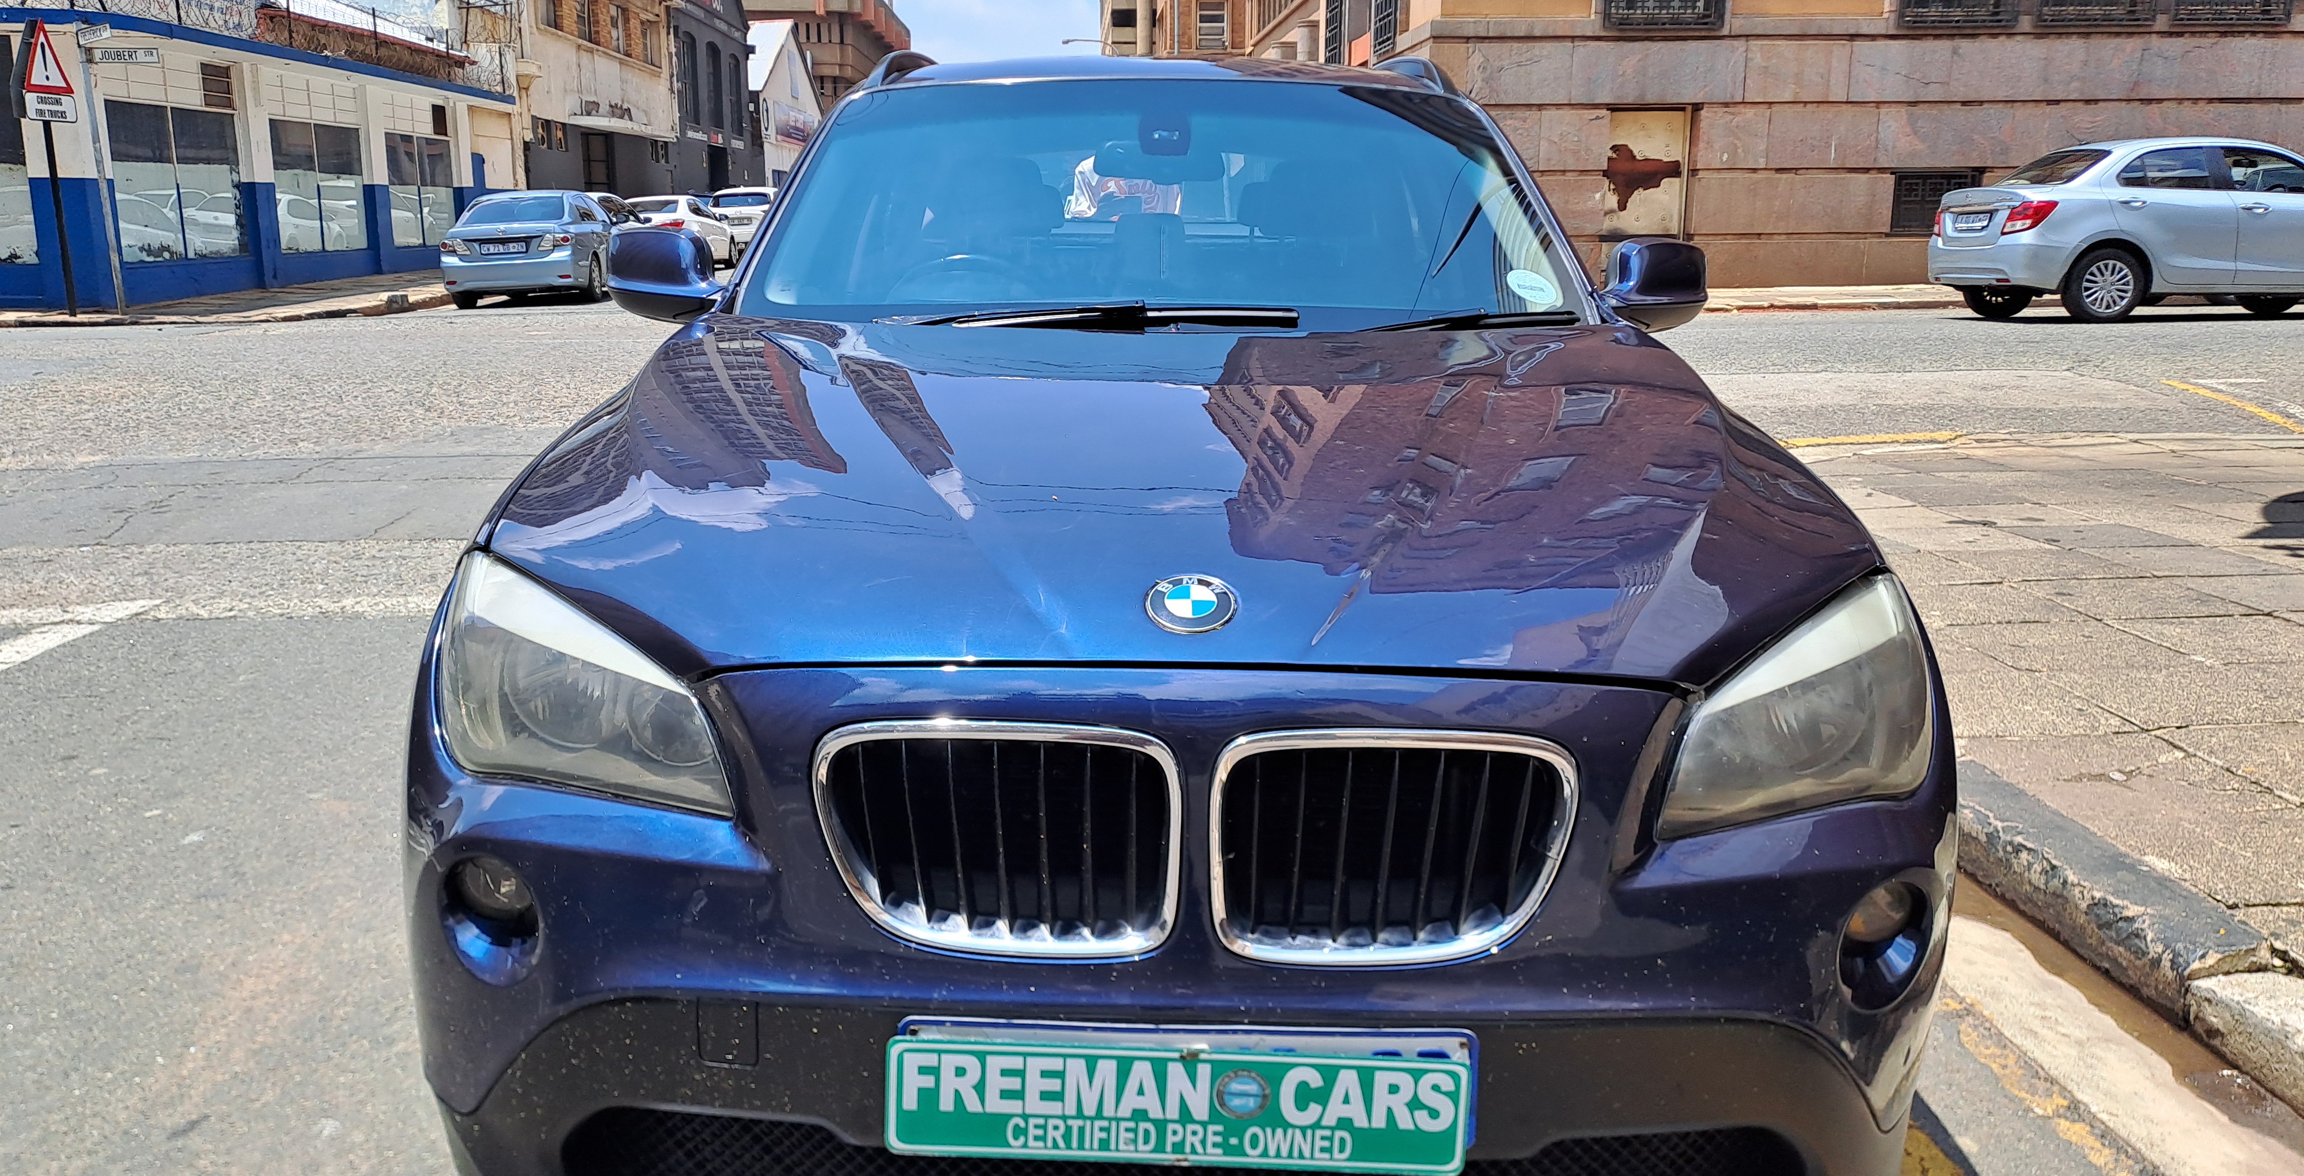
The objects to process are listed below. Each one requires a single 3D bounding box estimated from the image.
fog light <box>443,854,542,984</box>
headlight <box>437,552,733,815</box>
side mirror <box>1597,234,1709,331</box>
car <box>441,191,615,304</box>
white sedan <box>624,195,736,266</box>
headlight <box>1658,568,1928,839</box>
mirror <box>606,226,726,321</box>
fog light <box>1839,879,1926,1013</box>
[{"bbox_3d":[-0.658,0.333,1.660,0.110,0.128,0.090,1,13,-1],"label":"fog light"},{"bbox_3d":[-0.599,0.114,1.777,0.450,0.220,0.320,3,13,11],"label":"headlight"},{"bbox_3d":[0.928,-0.565,3.097,0.195,0.168,0.140,0,13,-1],"label":"side mirror"},{"bbox_3d":[-8.405,-4.764,23.164,1.760,1.475,4.540,-3,13,-5],"label":"car"},{"bbox_3d":[-9.649,-7.221,33.800,1.770,1.460,4.550,0,13,-1],"label":"white sedan"},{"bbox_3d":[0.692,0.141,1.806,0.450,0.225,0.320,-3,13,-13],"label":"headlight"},{"bbox_3d":[-0.888,-0.571,3.040,0.225,0.165,0.150,1,13,-1],"label":"mirror"},{"bbox_3d":[0.739,0.361,1.680,0.110,0.128,0.090,1,13,-1],"label":"fog light"}]

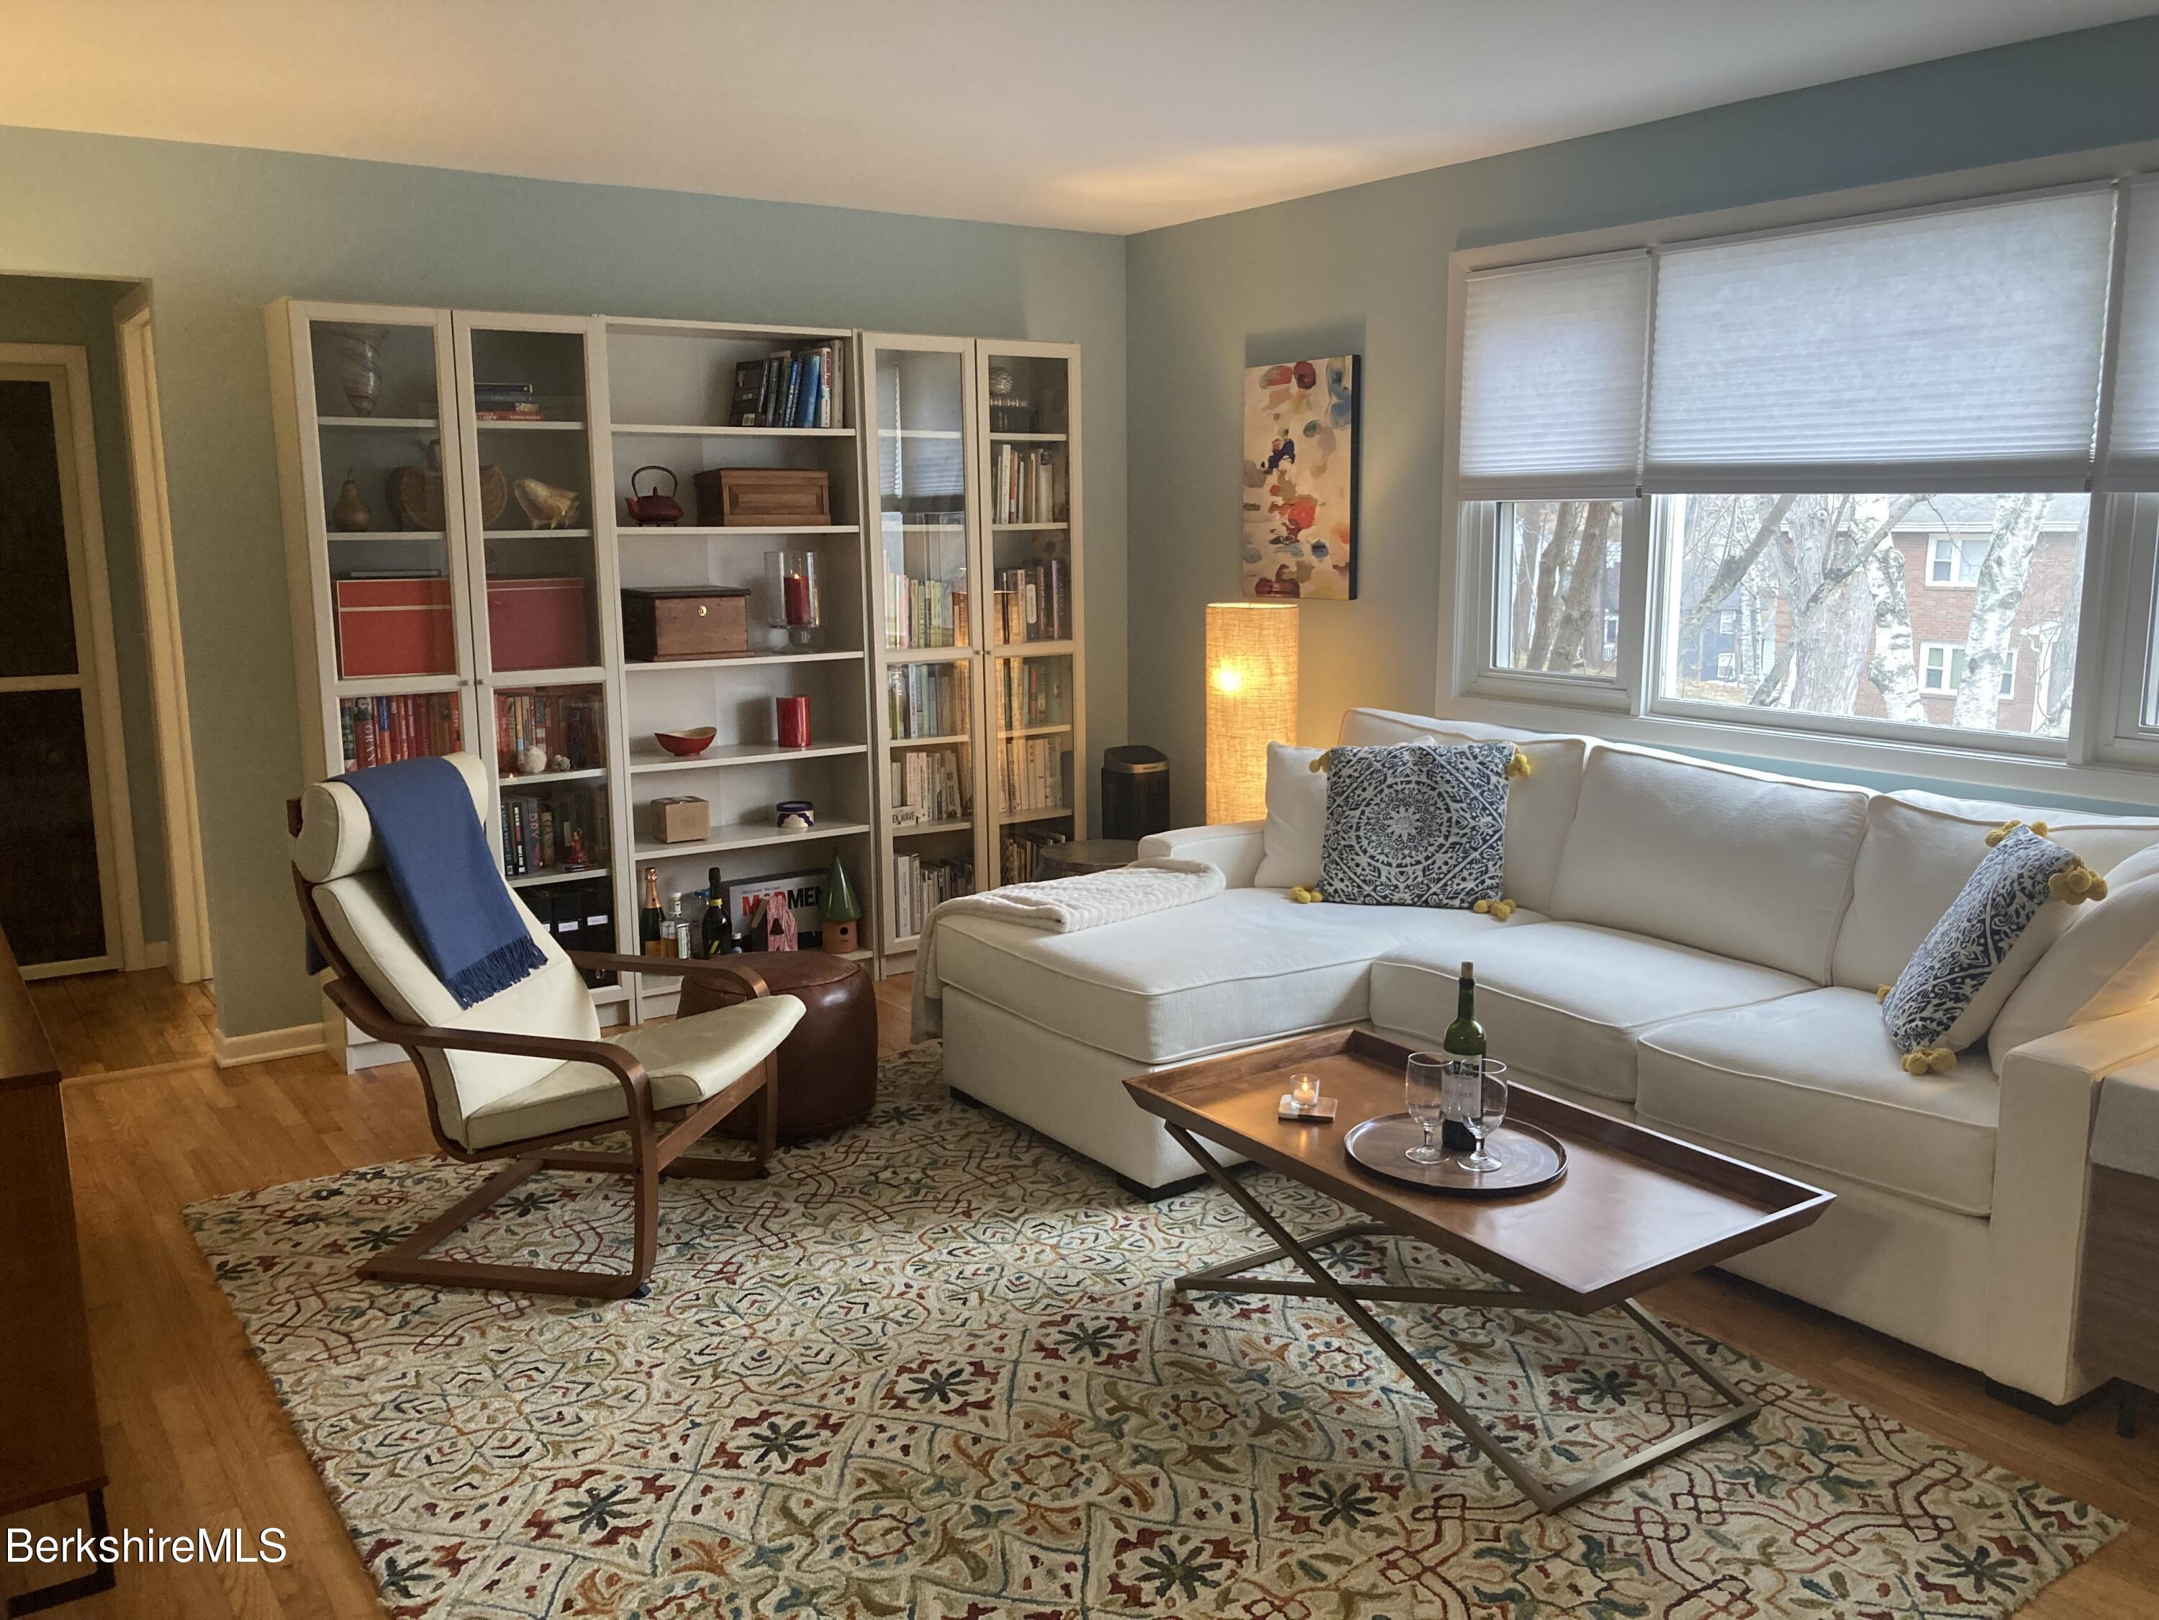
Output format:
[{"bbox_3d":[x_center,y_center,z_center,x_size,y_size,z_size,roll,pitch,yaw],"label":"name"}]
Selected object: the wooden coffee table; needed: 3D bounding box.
[{"bbox_3d":[0.658,0.777,3.140,0.607,0.410,1.105,-7,12,-33],"label":"wooden coffee table"}]

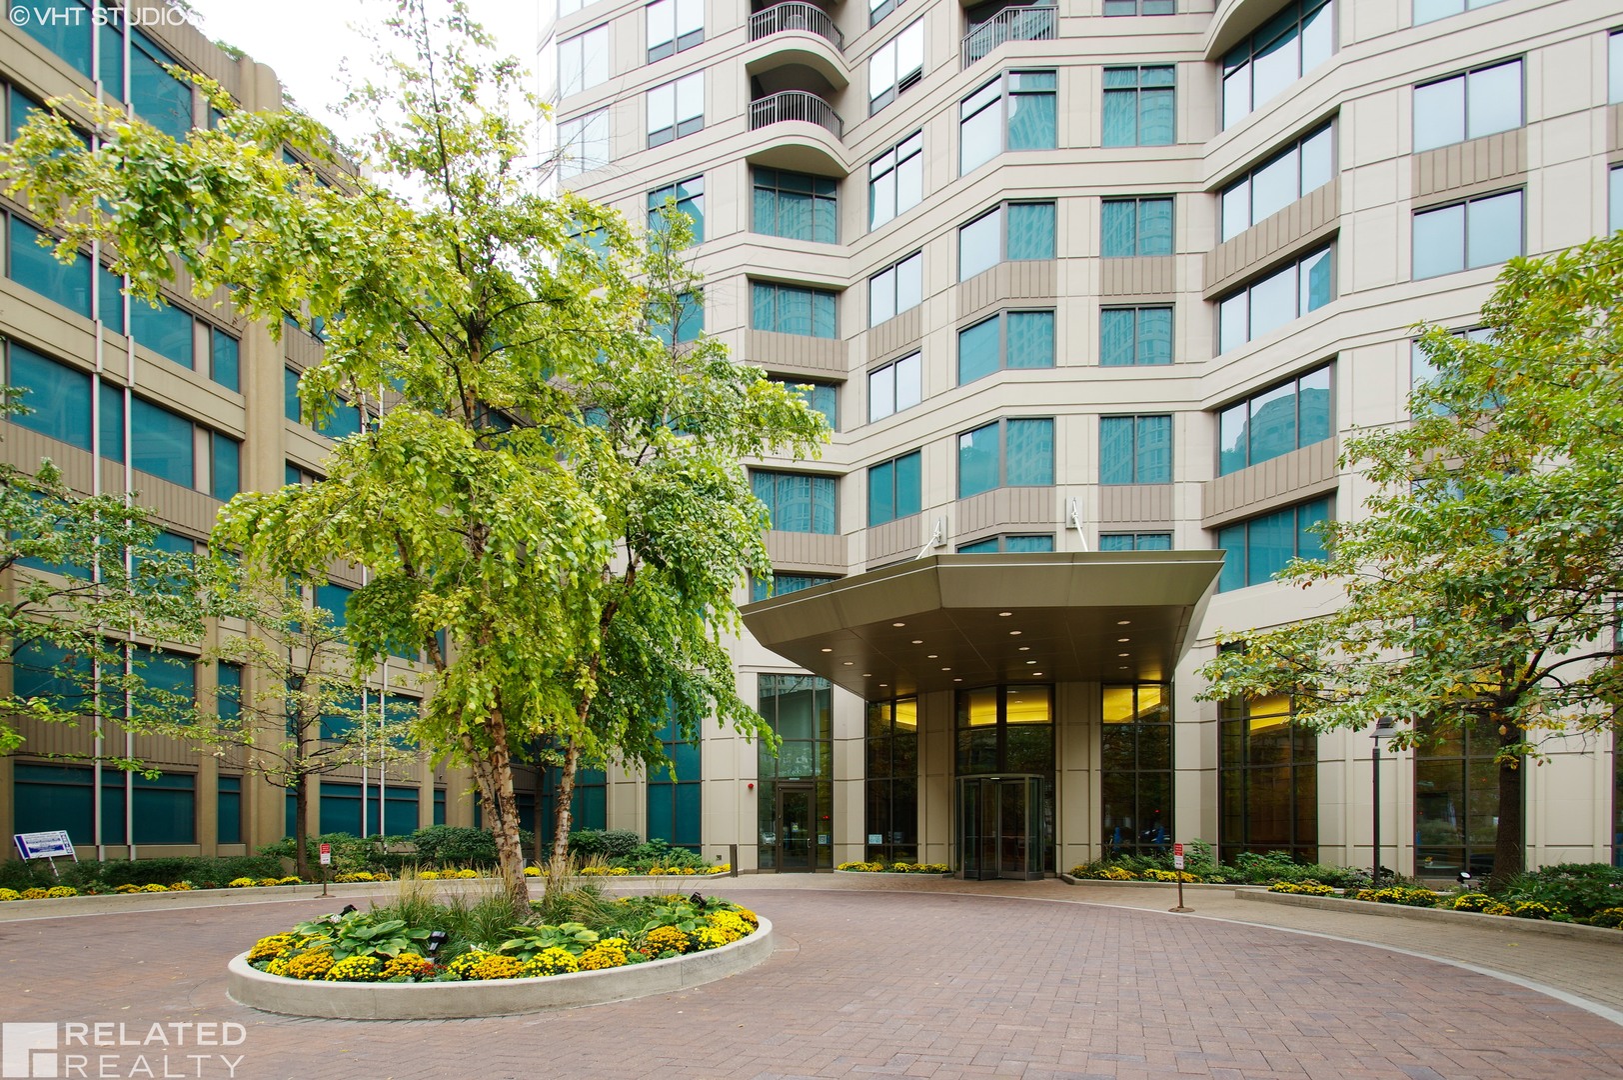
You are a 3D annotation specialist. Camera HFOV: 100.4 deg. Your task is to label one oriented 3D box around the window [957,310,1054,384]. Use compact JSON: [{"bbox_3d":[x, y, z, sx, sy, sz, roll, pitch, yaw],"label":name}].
[{"bbox_3d":[5.157,-5.159,18.031,2.495,1.620,0.499,0,0,19],"label":"window"}]

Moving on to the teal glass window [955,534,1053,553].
[{"bbox_3d":[5.157,0.938,18.093,2.537,1.957,0.548,-1,-4,19],"label":"teal glass window"}]

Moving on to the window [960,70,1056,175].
[{"bbox_3d":[5.498,-11.779,18.935,2.597,2.264,0.559,-1,-4,19],"label":"window"}]

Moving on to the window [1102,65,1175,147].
[{"bbox_3d":[8.623,-11.405,17.821,1.859,2.128,0.150,0,0,2],"label":"window"}]

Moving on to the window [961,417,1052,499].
[{"bbox_3d":[4.958,-2.107,17.286,2.464,1.883,0.509,-1,-2,19],"label":"window"}]

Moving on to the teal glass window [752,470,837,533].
[{"bbox_3d":[-0.507,-1.129,20.787,2.655,1.791,0.150,0,0,-9],"label":"teal glass window"}]

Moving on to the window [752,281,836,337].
[{"bbox_3d":[-0.517,-7.039,20.785,2.634,1.460,0.150,0,0,-9],"label":"window"}]

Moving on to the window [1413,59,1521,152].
[{"bbox_3d":[15.102,-10.000,15.545,2.062,1.652,0.200,-1,-4,17],"label":"window"}]

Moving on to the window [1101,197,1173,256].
[{"bbox_3d":[8.598,-8.238,17.822,1.876,1.552,0.150,0,0,2],"label":"window"}]

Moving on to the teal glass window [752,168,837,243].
[{"bbox_3d":[-0.514,-10.667,21.630,2.781,2.137,0.200,1,-4,-9],"label":"teal glass window"}]

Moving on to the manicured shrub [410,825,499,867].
[{"bbox_3d":[-8.042,6.841,15.066,1.985,1.018,1.425,2,-3,-45],"label":"manicured shrub"}]

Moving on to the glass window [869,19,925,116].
[{"bbox_3d":[2.487,-13.749,19.755,1.788,1.795,0.150,0,0,36],"label":"glass window"}]

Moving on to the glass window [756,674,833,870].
[{"bbox_3d":[-0.464,6.975,20.196,2.280,5.928,0.250,1,-4,-9],"label":"glass window"}]

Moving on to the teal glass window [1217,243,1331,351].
[{"bbox_3d":[11.909,-6.227,17.416,0.200,1.475,2.439,4,-5,-42],"label":"teal glass window"}]

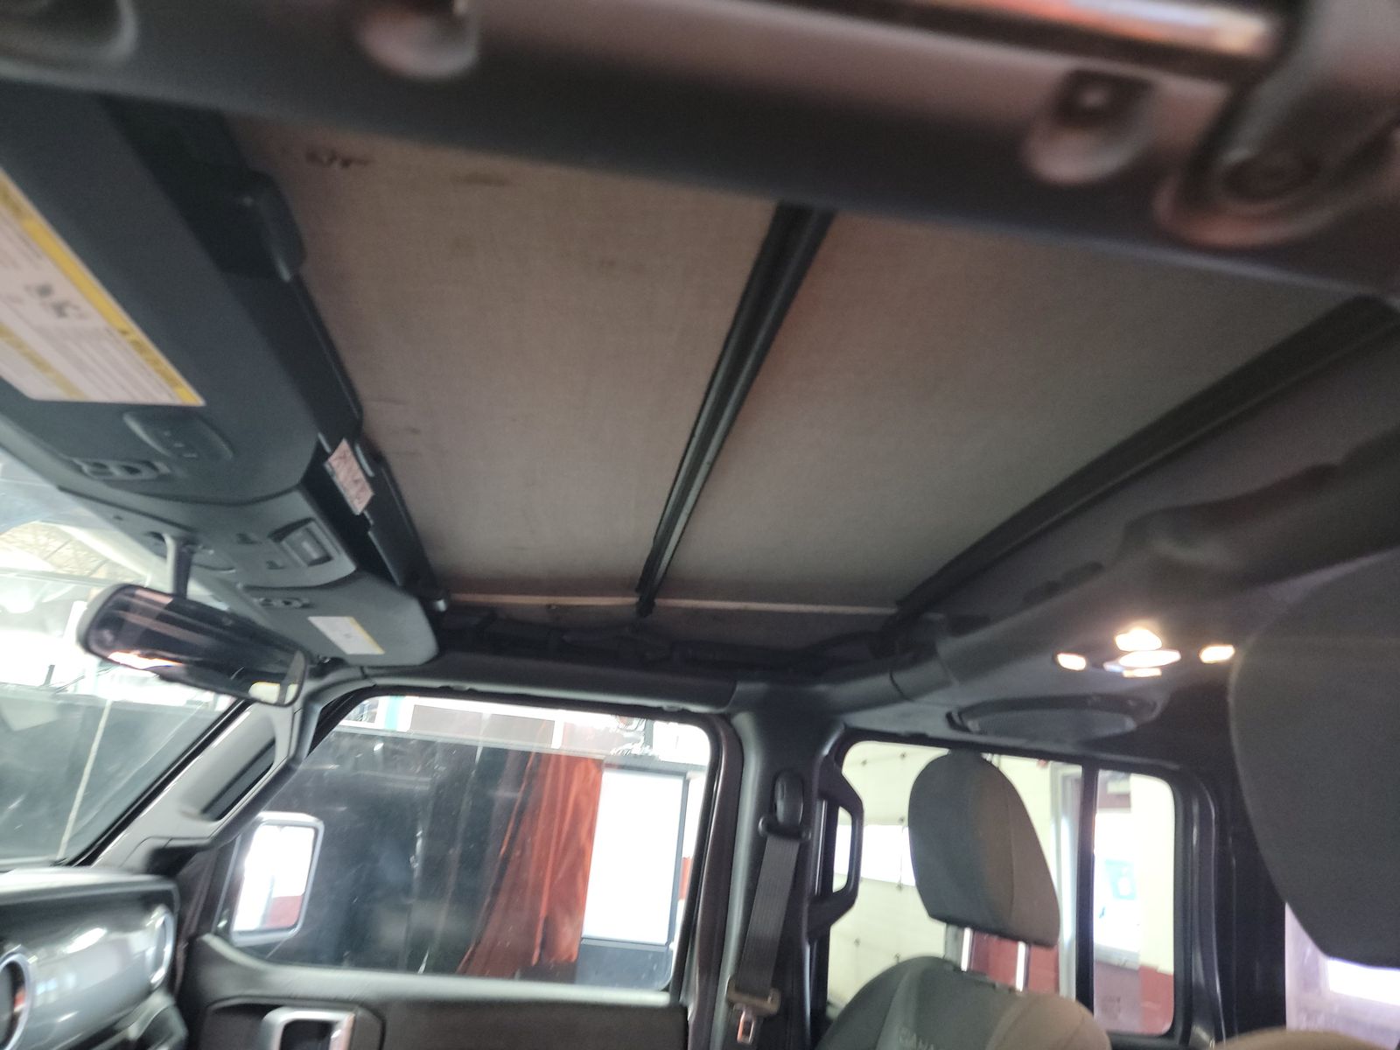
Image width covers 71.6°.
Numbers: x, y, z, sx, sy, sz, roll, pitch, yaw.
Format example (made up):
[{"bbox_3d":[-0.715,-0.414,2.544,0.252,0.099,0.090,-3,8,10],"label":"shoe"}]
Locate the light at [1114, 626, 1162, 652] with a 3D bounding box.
[{"bbox_3d":[0.361,0.094,0.800,0.023,0.016,0.042,8,-13,-6],"label":"light"}]

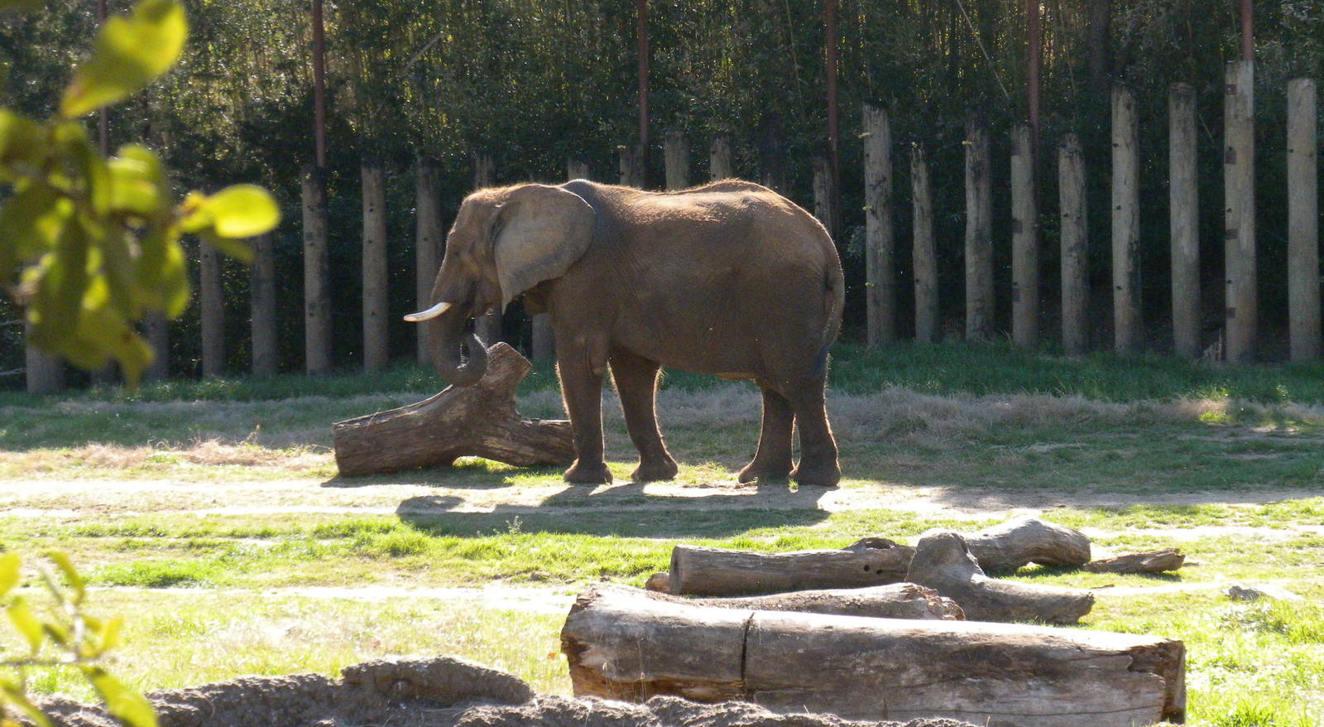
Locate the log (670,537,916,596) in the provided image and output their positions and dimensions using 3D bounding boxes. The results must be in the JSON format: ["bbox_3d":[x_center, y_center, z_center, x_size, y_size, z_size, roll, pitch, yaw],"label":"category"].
[{"bbox_3d":[0.840,1.326,29.700,1.650,0.360,0.340,-1,3,0],"label":"log"}]

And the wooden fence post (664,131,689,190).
[{"bbox_3d":[0.189,-1.509,57.500,0.300,2.800,0.300,-1,3,0],"label":"wooden fence post"}]

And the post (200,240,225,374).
[{"bbox_3d":[-5.382,-0.793,54.500,0.279,1.920,0.279,-2,3,-6],"label":"post"}]

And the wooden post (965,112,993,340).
[{"bbox_3d":[3.549,-1.536,51.000,0.307,2.550,0.307,-1,3,4],"label":"wooden post"}]

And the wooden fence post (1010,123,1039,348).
[{"bbox_3d":[4.142,-1.419,52.003,0.300,2.540,0.300,-1,4,0],"label":"wooden fence post"}]

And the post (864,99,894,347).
[{"bbox_3d":[2.714,-1.729,57.000,0.330,3.050,0.330,-1,3,0],"label":"post"}]

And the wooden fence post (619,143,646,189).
[{"bbox_3d":[-0.338,-1.269,52.007,0.290,2.420,0.290,-1,4,0],"label":"wooden fence post"}]

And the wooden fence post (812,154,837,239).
[{"bbox_3d":[1.867,-1.244,52.214,0.280,2.250,0.280,-1,4,0],"label":"wooden fence post"}]

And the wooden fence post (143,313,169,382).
[{"bbox_3d":[-6.075,-0.743,54.500,0.297,1.920,0.297,-2,3,-6],"label":"wooden fence post"}]

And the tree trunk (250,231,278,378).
[{"bbox_3d":[-5.112,-0.964,58.500,0.300,2.250,0.300,-1,3,0],"label":"tree trunk"}]

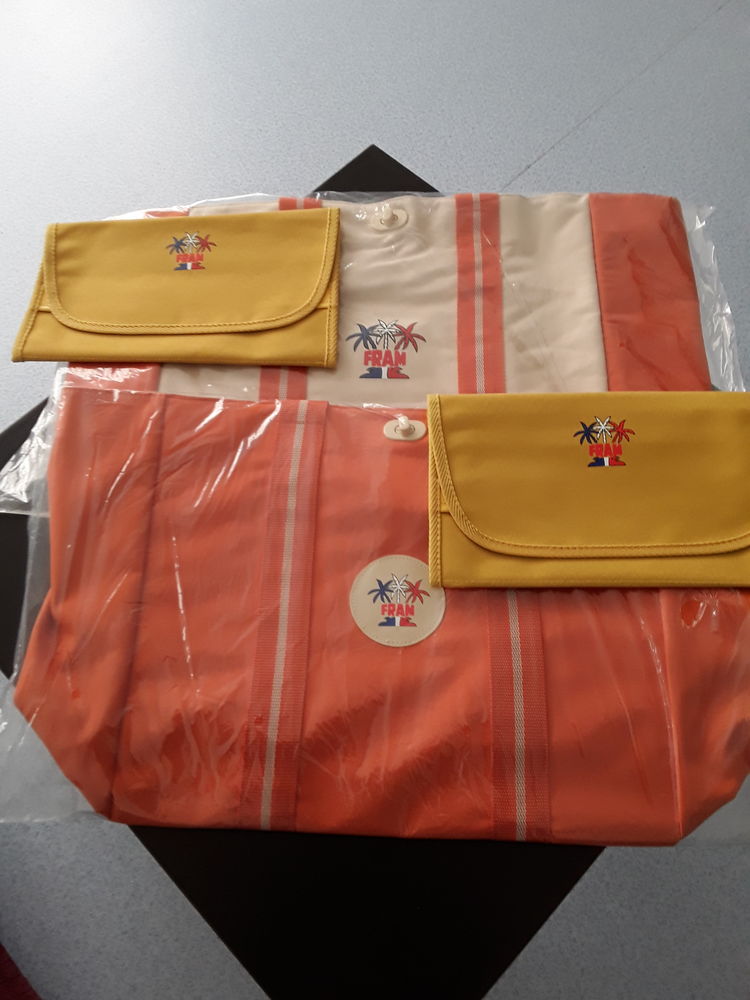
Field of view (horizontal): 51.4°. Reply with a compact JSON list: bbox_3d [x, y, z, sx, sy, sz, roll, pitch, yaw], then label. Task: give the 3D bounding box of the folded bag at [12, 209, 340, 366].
[{"bbox_3d":[-0.158,-0.174,0.647,0.257,0.015,0.153,0,67,2],"label":"folded bag"}]

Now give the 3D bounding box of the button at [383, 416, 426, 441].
[{"bbox_3d":[0.023,-0.056,0.596,0.034,0.014,0.020,2,67,3],"label":"button"}]

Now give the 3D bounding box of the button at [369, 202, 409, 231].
[{"bbox_3d":[0.012,-0.250,0.683,0.034,0.014,0.020,-7,67,-1],"label":"button"}]

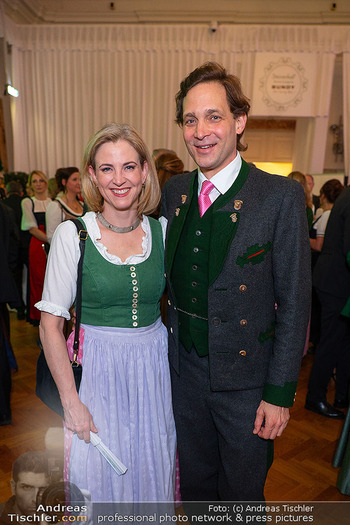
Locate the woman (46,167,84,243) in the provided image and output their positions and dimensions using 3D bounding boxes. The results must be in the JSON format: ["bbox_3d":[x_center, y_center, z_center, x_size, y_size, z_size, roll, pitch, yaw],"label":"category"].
[{"bbox_3d":[-0.895,0.021,3.145,0.380,1.690,0.500,9,15,36],"label":"woman"}]

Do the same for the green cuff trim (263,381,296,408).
[{"bbox_3d":[0.321,0.396,1.070,0.100,0.070,0.090,8,12,3],"label":"green cuff trim"}]

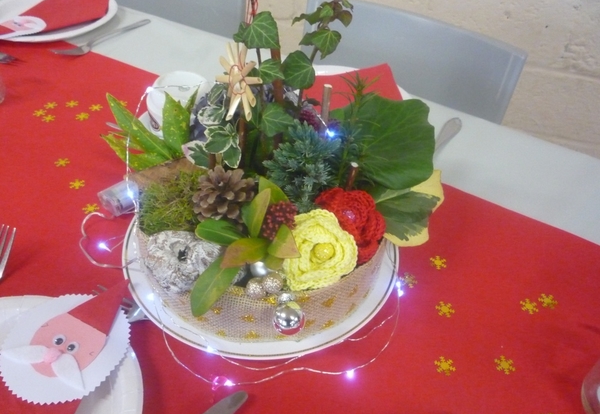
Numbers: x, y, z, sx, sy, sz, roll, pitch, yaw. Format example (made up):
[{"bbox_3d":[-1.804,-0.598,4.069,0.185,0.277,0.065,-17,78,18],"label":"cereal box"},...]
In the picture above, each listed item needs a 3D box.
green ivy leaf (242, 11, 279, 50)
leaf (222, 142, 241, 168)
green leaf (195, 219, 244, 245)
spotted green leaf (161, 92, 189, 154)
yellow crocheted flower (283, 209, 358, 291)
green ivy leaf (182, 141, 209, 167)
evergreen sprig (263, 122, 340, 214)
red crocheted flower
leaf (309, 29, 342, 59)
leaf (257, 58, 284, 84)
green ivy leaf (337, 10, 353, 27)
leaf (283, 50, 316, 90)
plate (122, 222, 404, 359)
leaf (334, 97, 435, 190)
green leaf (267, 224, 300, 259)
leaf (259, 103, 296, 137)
[{"bbox_3d":[-0.031,-0.145,0.426,0.030,0.031,0.009,-3,13,-8],"label":"green ivy leaf"},{"bbox_3d":[-0.060,-0.045,0.459,0.018,0.024,0.008,7,9,4],"label":"leaf"},{"bbox_3d":[-0.068,0.021,0.453,0.047,0.010,0.022,14,72,-1],"label":"green leaf"},{"bbox_3d":[-0.120,-0.080,0.506,0.028,0.067,0.010,-15,24,-19],"label":"spotted green leaf"},{"bbox_3d":[0.017,0.036,0.436,0.064,0.030,0.067,-2,88,-6],"label":"yellow crocheted flower"},{"bbox_3d":[-0.099,-0.052,0.502,0.032,0.009,0.023,33,91,-4],"label":"green ivy leaf"},{"bbox_3d":[0.002,-0.036,0.470,0.068,0.080,0.052,3,44,0],"label":"evergreen sprig"},{"bbox_3d":[0.047,0.018,0.486,0.066,0.036,0.068,5,75,0],"label":"red crocheted flower"},{"bbox_3d":[0.021,-0.132,0.419,0.029,0.026,0.008,4,9,0],"label":"leaf"},{"bbox_3d":[-0.023,-0.111,0.428,0.023,0.024,0.008,3,14,0],"label":"leaf"},{"bbox_3d":[0.036,-0.151,0.418,0.013,0.013,0.006,-3,18,-4],"label":"green ivy leaf"},{"bbox_3d":[-0.002,-0.117,0.446,0.028,0.030,0.009,-20,10,18],"label":"leaf"},{"bbox_3d":[-0.037,0.039,0.546,0.280,0.025,0.280,2,44,-2],"label":"plate"},{"bbox_3d":[0.084,-0.063,0.509,0.102,0.098,0.020,0,9,-4],"label":"leaf"},{"bbox_3d":[-0.011,0.031,0.444,0.029,0.012,0.029,18,82,-3],"label":"green leaf"},{"bbox_3d":[-0.021,-0.080,0.475,0.034,0.033,0.009,14,0,-11],"label":"leaf"}]

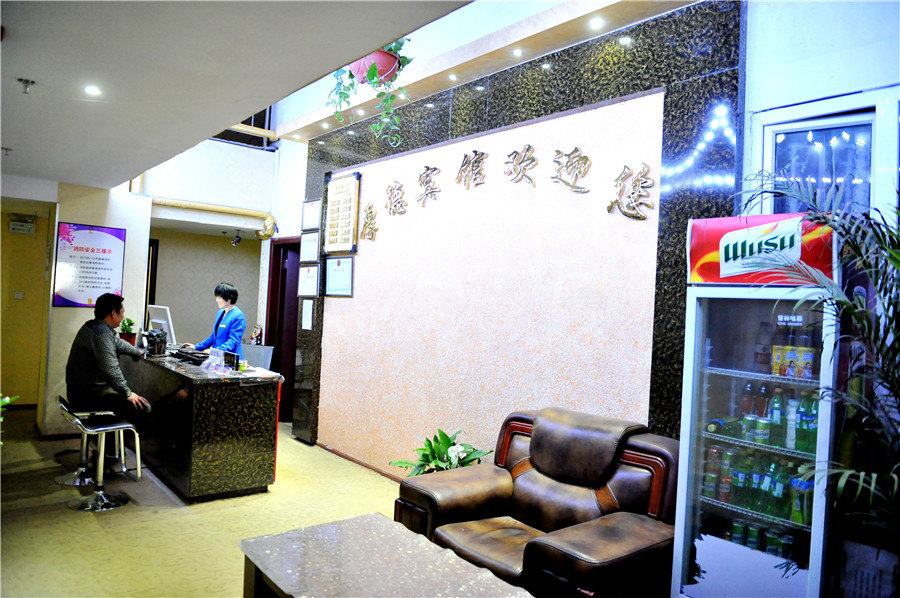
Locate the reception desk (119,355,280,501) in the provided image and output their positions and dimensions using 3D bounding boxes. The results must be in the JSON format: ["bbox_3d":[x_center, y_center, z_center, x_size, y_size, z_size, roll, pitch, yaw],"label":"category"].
[{"bbox_3d":[-2.302,0.953,5.188,0.639,0.858,2.331,3,0,-41],"label":"reception desk"}]

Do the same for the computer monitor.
[{"bbox_3d":[-2.854,0.272,5.929,0.180,0.410,0.490,3,0,-40],"label":"computer monitor"}]

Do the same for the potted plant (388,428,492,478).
[{"bbox_3d":[-0.069,1.172,3.779,0.500,0.650,0.520,3,0,-41],"label":"potted plant"}]

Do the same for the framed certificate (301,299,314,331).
[{"bbox_3d":[-1.435,0.163,6.048,0.020,0.305,0.220,3,0,-40],"label":"framed certificate"}]

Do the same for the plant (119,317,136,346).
[{"bbox_3d":[-3.174,0.325,5.898,0.190,0.310,0.190,3,0,-40],"label":"plant"}]

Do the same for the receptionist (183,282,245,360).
[{"bbox_3d":[-2.201,0.612,5.723,0.480,1.570,0.660,3,0,-40],"label":"receptionist"}]

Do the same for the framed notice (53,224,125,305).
[{"bbox_3d":[-3.409,-0.302,5.689,0.557,0.773,0.025,3,0,-41],"label":"framed notice"}]

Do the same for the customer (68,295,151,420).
[{"bbox_3d":[-2.639,0.651,4.627,0.600,1.340,0.490,3,0,-41],"label":"customer"}]

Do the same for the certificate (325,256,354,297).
[{"bbox_3d":[-1.056,-0.212,5.754,0.022,0.385,0.507,3,0,-41],"label":"certificate"}]

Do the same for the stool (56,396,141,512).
[{"bbox_3d":[-2.393,0.998,4.028,0.507,0.755,0.426,3,0,-41],"label":"stool"}]

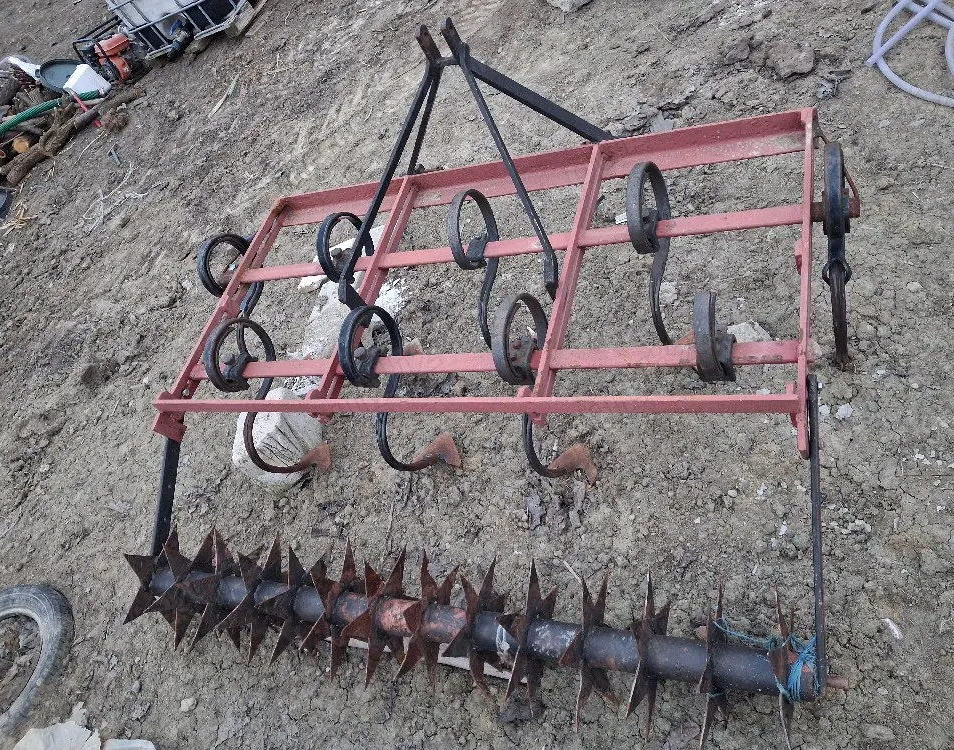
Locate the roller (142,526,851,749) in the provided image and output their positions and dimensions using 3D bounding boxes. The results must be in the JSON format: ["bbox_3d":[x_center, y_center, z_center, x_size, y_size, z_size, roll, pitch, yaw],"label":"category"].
[{"bbox_3d":[-0.138,0.540,1.716,1.714,0.303,0.309,-2,54,28],"label":"roller"}]

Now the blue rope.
[{"bbox_3d":[0.511,0.509,1.380,0.172,0.101,0.113,-2,54,28],"label":"blue rope"}]

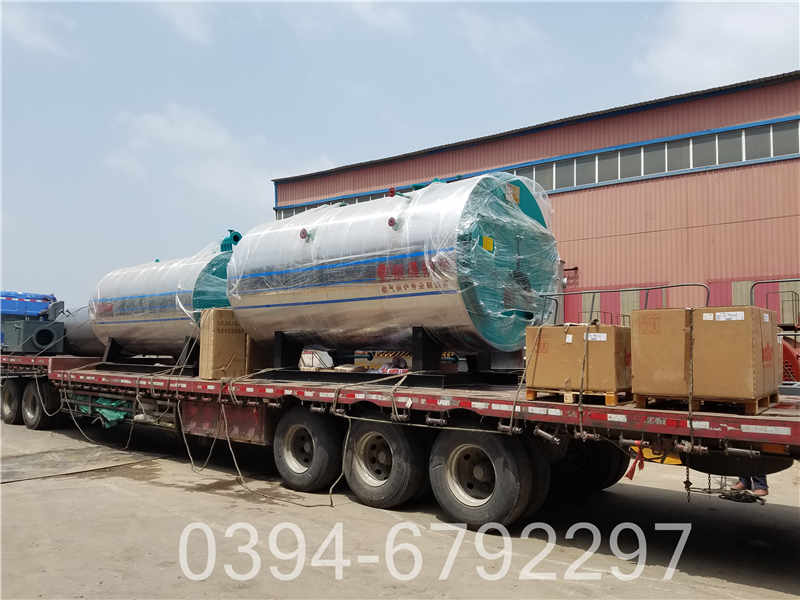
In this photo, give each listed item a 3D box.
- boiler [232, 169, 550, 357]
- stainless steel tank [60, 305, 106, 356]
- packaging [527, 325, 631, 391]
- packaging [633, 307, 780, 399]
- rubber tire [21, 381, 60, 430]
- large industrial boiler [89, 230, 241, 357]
[{"bbox_3d":[-0.265,-0.338,8.778,4.500,2.270,2.250,-4,-6,40],"label":"boiler"},{"bbox_3d":[-7.882,0.726,15.105,2.400,1.350,1.350,-4,-6,40],"label":"stainless steel tank"},{"bbox_3d":[1.804,0.565,5.818,0.860,0.565,0.780,-4,-6,40],"label":"packaging"},{"bbox_3d":[2.691,0.453,5.268,0.905,0.705,1.080,-4,-6,40],"label":"packaging"},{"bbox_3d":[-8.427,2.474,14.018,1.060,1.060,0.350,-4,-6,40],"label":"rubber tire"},{"bbox_3d":[-4.321,0.088,12.208,4.250,2.120,2.000,-4,-6,40],"label":"large industrial boiler"}]

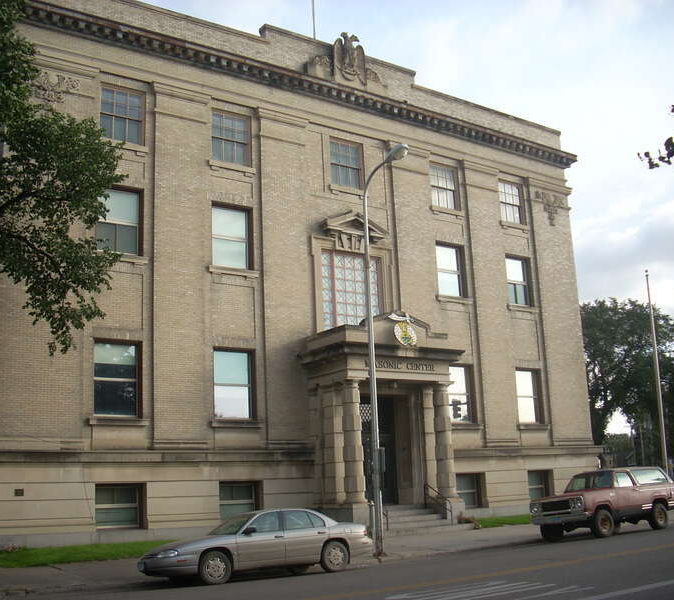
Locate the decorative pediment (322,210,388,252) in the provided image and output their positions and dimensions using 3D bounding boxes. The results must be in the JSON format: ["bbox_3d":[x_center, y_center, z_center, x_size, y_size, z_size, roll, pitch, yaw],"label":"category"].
[{"bbox_3d":[0.701,-2.544,32.129,2.800,1.650,0.500,7,-15,-35],"label":"decorative pediment"}]

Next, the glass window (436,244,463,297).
[{"bbox_3d":[4.597,-1.187,35.015,1.470,2.192,0.180,6,-15,-35],"label":"glass window"}]

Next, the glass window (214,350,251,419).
[{"bbox_3d":[-3.414,2.786,28.249,1.470,2.281,0.180,6,-15,-35],"label":"glass window"}]

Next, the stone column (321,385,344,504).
[{"bbox_3d":[0.002,4.725,28.416,0.620,3.850,0.650,6,-15,-35],"label":"stone column"}]

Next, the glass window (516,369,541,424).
[{"bbox_3d":[8.073,4.098,36.201,1.470,2.311,0.180,6,-15,-35],"label":"glass window"}]

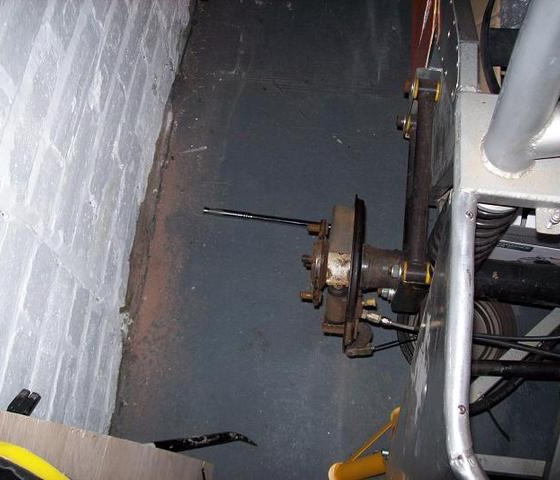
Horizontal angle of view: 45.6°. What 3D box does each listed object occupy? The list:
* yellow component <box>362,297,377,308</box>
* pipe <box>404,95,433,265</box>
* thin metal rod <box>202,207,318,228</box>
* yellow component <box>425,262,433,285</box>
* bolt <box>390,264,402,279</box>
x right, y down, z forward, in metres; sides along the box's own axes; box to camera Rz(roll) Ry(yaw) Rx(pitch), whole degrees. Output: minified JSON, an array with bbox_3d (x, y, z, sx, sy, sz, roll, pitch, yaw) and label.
[{"bbox_3d":[0.136,0.095,1.010,0.020,0.015,0.015,7,70,4],"label":"yellow component"},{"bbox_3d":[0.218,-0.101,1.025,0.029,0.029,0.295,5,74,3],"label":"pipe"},{"bbox_3d":[-0.032,-0.046,1.409,0.266,0.015,0.015,7,70,4],"label":"thin metal rod"},{"bbox_3d":[0.220,0.050,0.985,0.008,0.032,0.032,7,70,4],"label":"yellow component"},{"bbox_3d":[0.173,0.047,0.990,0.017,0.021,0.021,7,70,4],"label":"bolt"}]

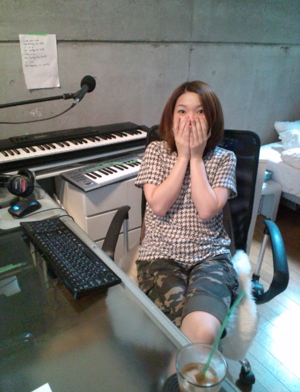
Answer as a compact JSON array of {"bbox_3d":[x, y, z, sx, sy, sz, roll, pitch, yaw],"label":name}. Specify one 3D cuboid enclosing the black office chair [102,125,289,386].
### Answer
[{"bbox_3d":[0.181,0.268,1.373,0.630,0.975,0.650,5,25,10],"label":"black office chair"}]

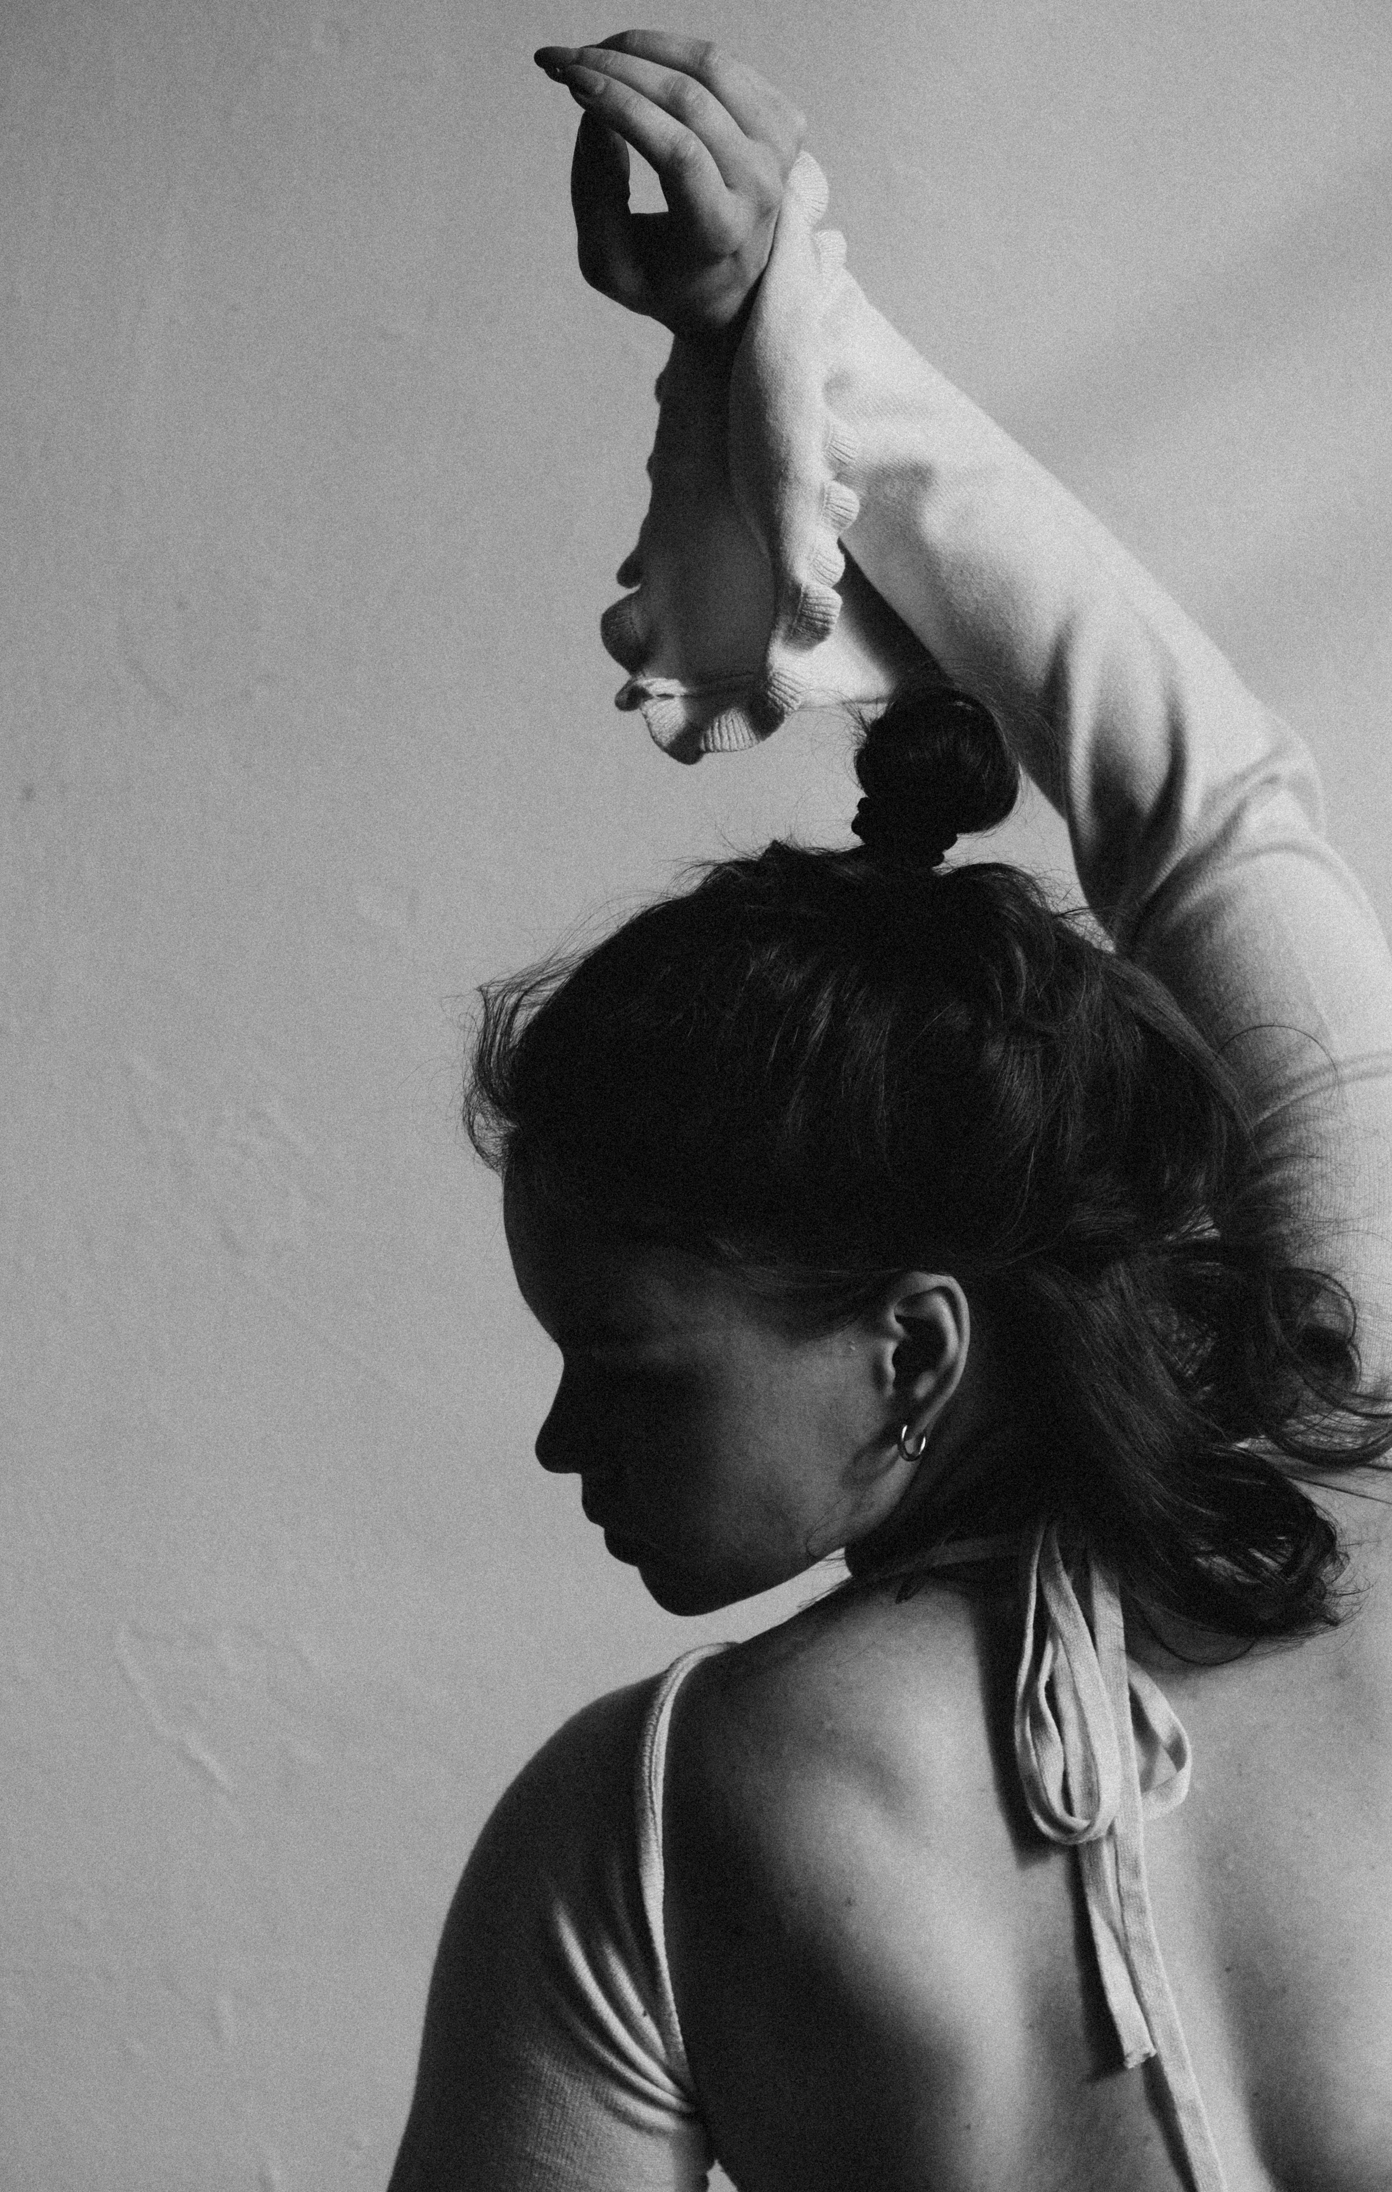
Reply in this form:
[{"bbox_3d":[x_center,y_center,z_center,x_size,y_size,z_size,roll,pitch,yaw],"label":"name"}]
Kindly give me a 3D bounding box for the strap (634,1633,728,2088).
[{"bbox_3d":[-0.005,0.260,3.740,0.033,0.152,0.065,0,2,0],"label":"strap"}]

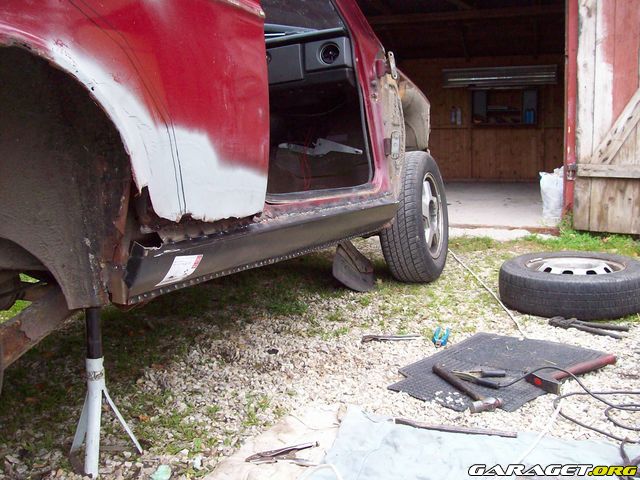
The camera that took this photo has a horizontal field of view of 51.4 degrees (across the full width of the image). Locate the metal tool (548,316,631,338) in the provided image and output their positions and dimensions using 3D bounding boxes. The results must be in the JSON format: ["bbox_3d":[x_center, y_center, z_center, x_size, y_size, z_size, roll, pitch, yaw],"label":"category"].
[{"bbox_3d":[0.879,0.286,2.186,0.244,0.035,0.065,3,9,25],"label":"metal tool"}]

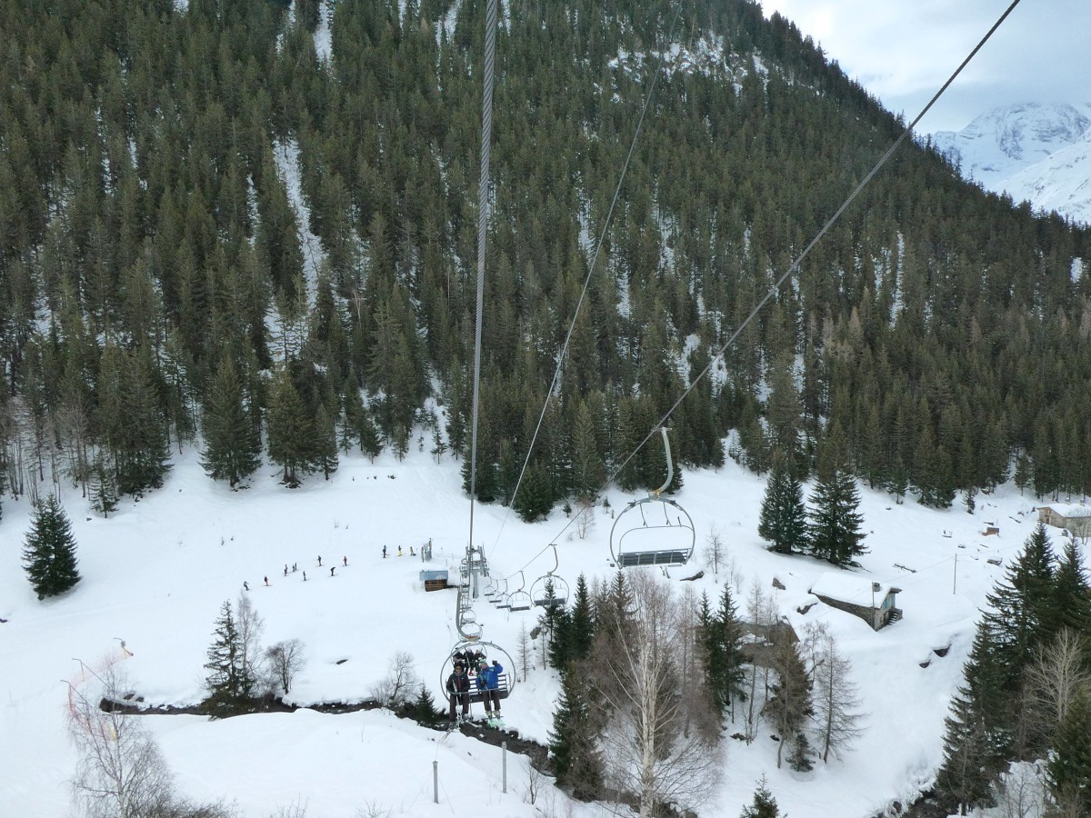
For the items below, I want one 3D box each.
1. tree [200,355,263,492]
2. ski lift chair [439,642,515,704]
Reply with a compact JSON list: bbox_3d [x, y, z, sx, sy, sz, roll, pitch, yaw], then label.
[{"bbox_3d":[-63.670,2.579,152.734,12.000,26.360,12.000,-6,11,-23],"label":"tree"},{"bbox_3d":[-1.683,6.587,18.800,1.850,1.550,0.900,-3,10,-6],"label":"ski lift chair"}]

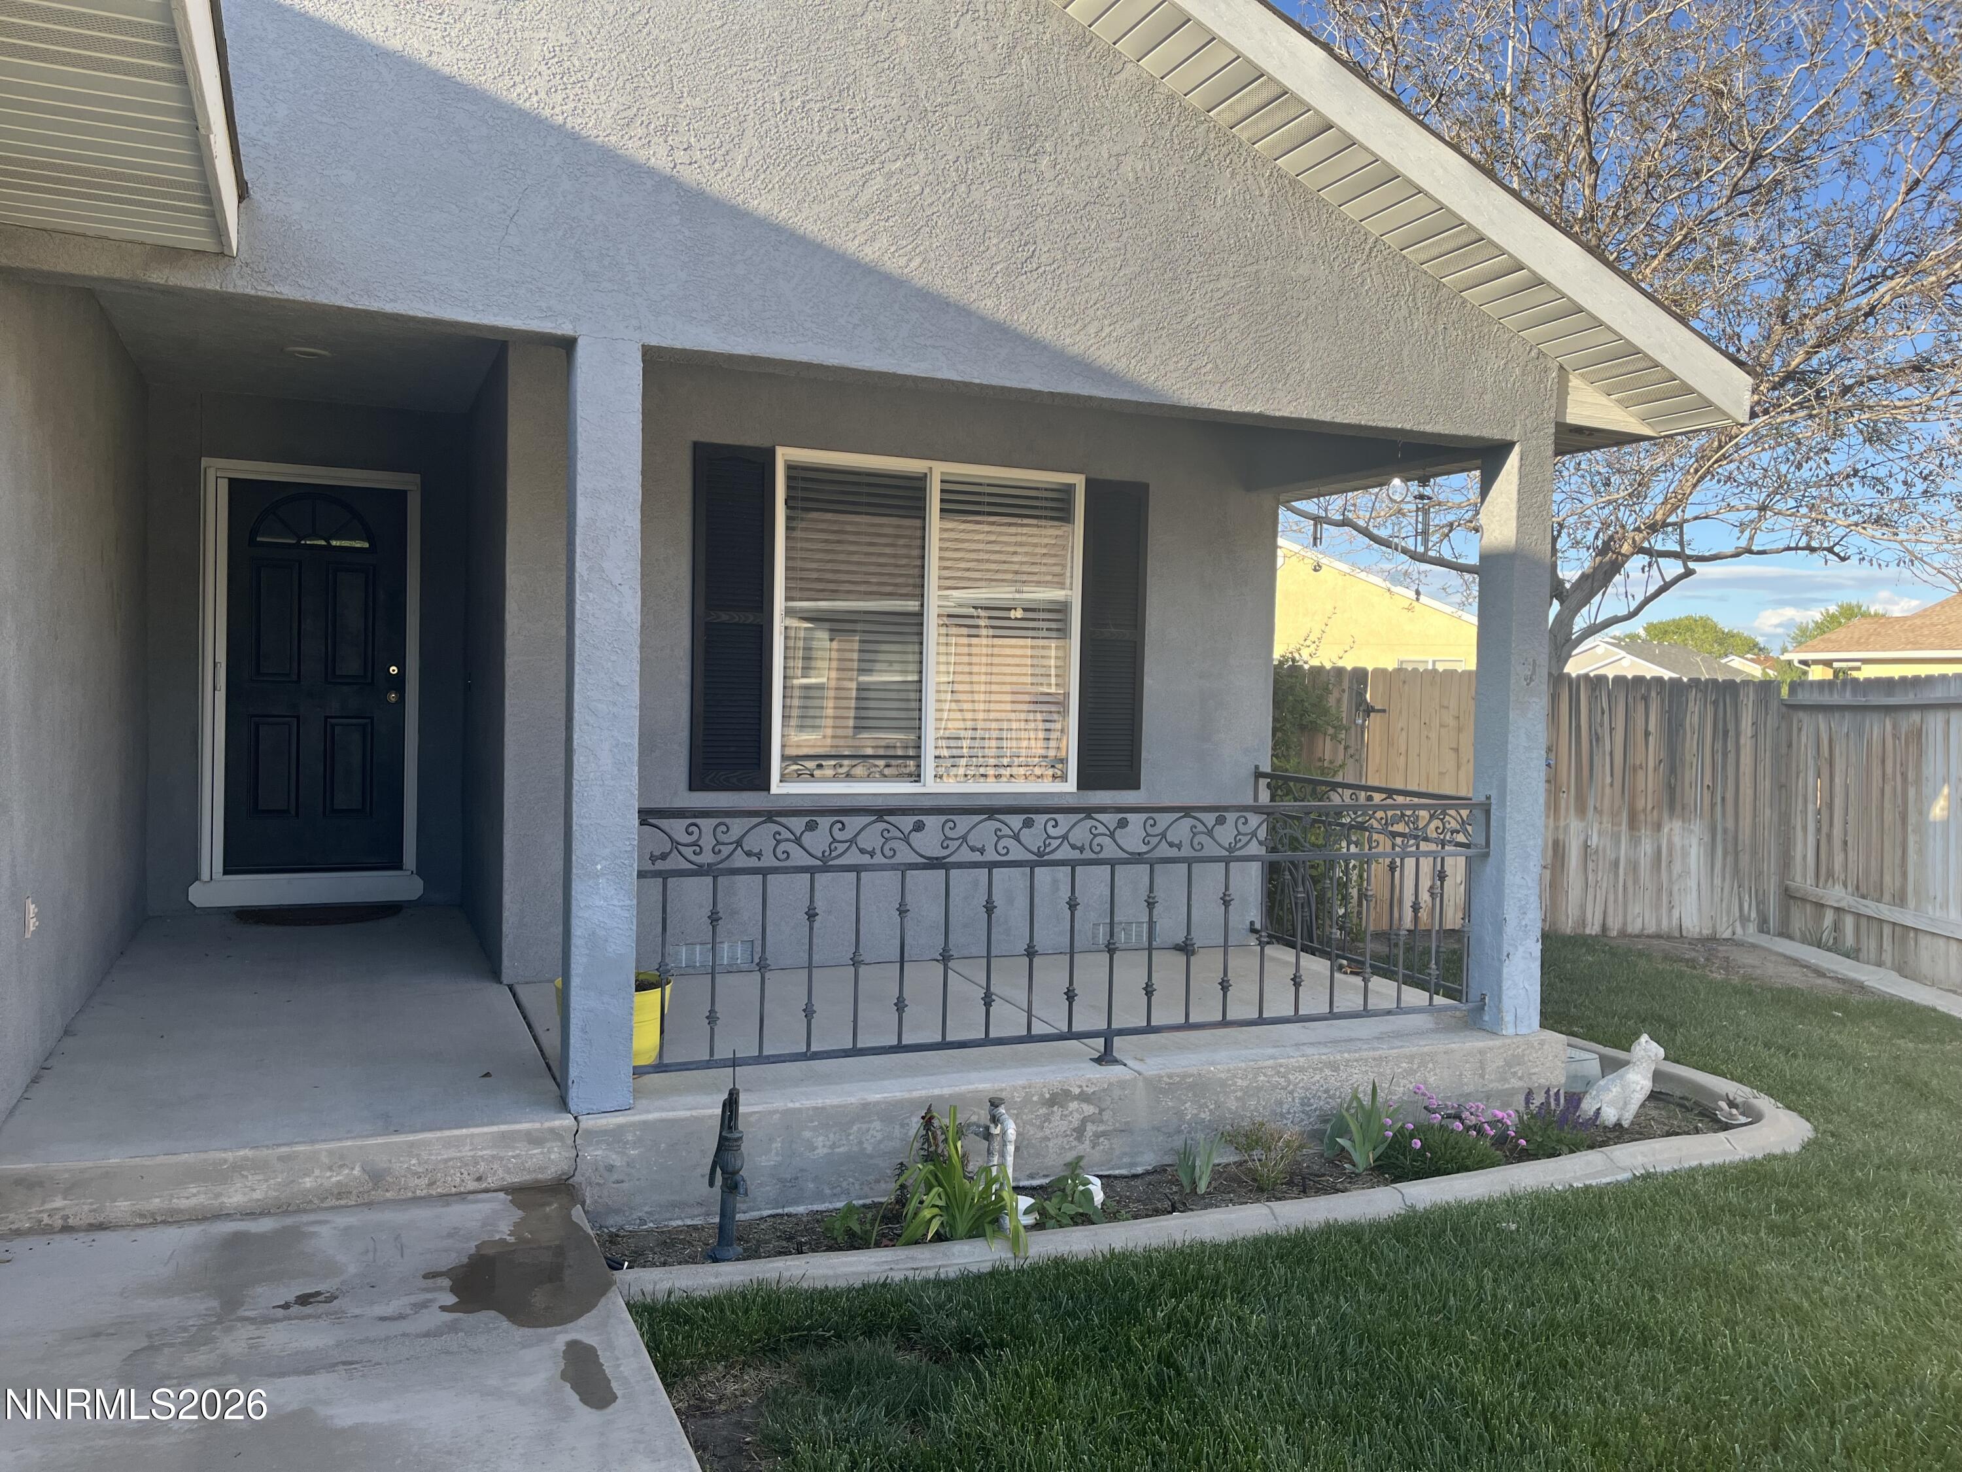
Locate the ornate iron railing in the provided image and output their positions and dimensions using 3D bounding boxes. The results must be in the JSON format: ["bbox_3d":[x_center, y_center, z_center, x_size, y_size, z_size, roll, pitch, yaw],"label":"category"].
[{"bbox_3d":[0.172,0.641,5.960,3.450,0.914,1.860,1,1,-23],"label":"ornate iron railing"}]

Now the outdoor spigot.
[{"bbox_3d":[-0.717,1.238,4.168,0.150,0.490,0.100,2,1,37],"label":"outdoor spigot"}]

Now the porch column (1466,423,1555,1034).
[{"bbox_3d":[2.070,-0.005,5.762,0.186,2.290,0.201,1,1,-23],"label":"porch column"}]

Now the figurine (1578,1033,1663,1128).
[{"bbox_3d":[2.468,1.327,5.669,0.310,0.360,0.180,2,1,33],"label":"figurine"}]

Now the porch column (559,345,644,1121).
[{"bbox_3d":[-1.135,-0.025,4.405,0.186,2.257,0.201,1,1,-23],"label":"porch column"}]

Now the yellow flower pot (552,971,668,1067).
[{"bbox_3d":[-1.240,0.956,4.966,0.375,0.270,0.375,1,1,-23],"label":"yellow flower pot"}]

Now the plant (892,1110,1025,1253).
[{"bbox_3d":[-0.062,1.325,4.400,0.390,0.380,0.360,1,1,0],"label":"plant"}]

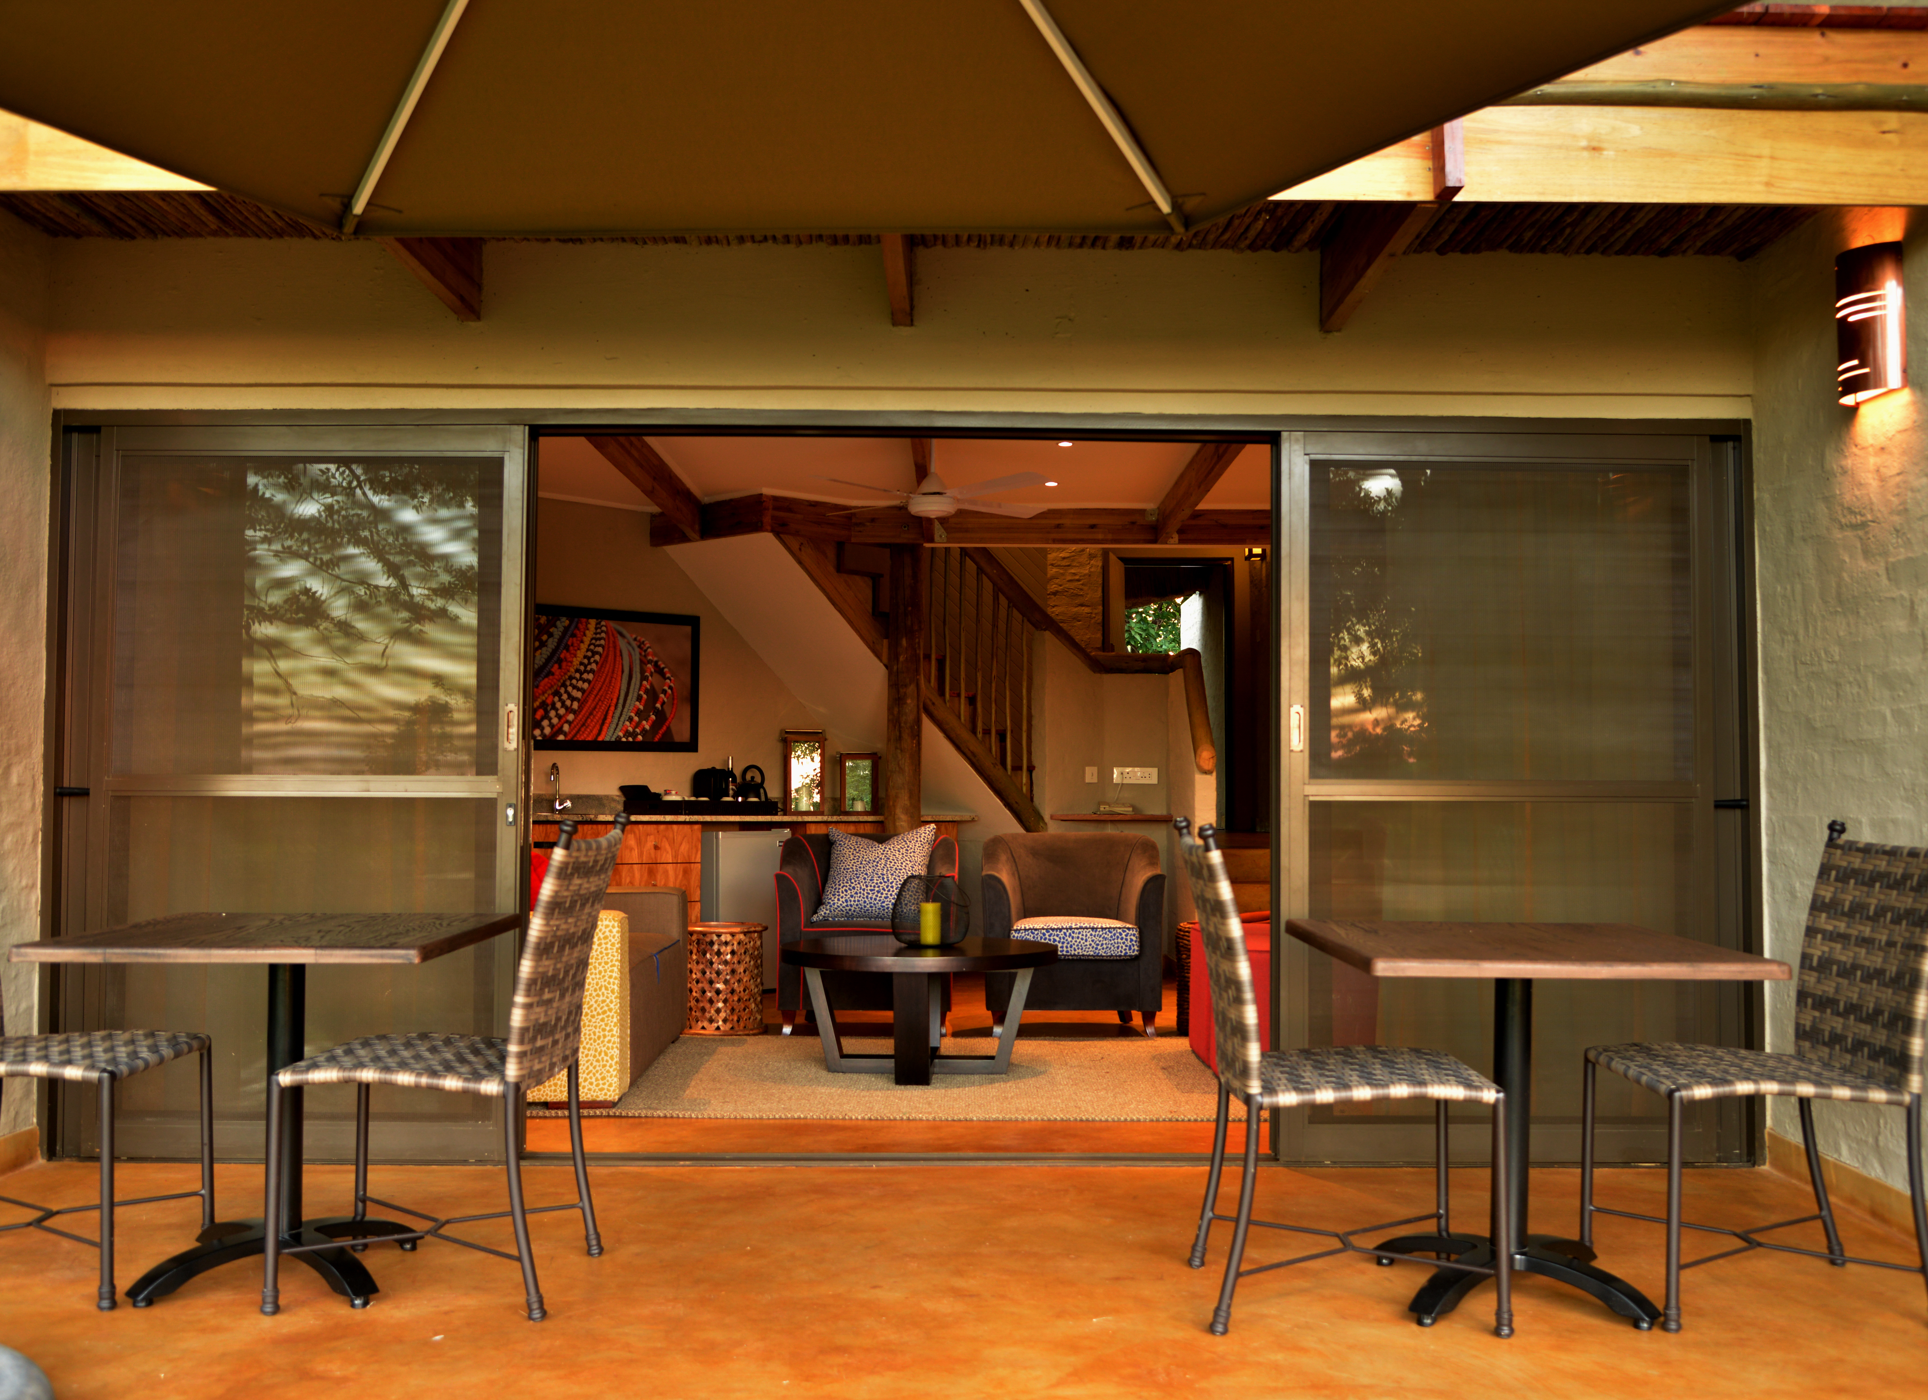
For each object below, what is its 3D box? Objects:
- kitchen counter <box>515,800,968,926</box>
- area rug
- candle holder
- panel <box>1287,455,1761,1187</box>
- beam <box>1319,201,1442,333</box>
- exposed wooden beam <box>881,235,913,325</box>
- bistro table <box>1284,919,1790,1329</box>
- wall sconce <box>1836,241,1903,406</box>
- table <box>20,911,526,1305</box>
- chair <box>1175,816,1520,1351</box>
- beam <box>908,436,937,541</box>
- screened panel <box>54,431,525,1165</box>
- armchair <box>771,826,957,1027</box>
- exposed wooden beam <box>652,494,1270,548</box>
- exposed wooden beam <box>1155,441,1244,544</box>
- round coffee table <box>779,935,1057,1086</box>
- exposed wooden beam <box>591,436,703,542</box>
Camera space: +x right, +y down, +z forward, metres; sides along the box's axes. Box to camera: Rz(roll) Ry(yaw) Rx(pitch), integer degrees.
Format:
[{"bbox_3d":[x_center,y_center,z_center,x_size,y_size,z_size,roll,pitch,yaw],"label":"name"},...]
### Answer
[{"bbox_3d":[-1.148,1.017,9.163,2.420,0.880,0.600,0,-2,0],"label":"kitchen counter"},{"bbox_3d":[-0.217,1.357,6.633,2.500,0.015,1.820,0,-2,0],"label":"area rug"},{"bbox_3d":[-0.124,0.792,6.792,0.285,0.270,0.285,0,-3,0],"label":"candle holder"},{"bbox_3d":[1.551,0.277,5.111,1.310,2.060,0.060,0,-2,0],"label":"panel"},{"bbox_3d":[1.041,-1.190,4.593,0.052,0.235,1.100,0,-3,0],"label":"beam"},{"bbox_3d":[-0.168,-1.199,4.588,0.053,0.235,1.100,0,-3,0],"label":"exposed wooden beam"},{"bbox_3d":[1.183,0.892,3.875,0.800,0.745,0.820,0,-2,0],"label":"bistro table"},{"bbox_3d":[2.233,-0.925,4.503,0.115,0.365,0.220,0,-3,0],"label":"wall sconce"},{"bbox_3d":[-1.441,0.865,3.886,0.780,0.740,0.890,0,-3,0],"label":"table"},{"bbox_3d":[0.779,0.762,3.838,0.610,1.000,0.530,0,-2,0],"label":"chair"},{"bbox_3d":[-0.168,-1.005,7.342,0.056,0.190,3.800,0,-3,0],"label":"beam"},{"bbox_3d":[-1.902,0.262,5.114,1.350,2.070,0.070,0,-2,0],"label":"screened panel"},{"bbox_3d":[-0.410,1.021,8.019,0.790,0.840,0.760,0,-3,0],"label":"armchair"},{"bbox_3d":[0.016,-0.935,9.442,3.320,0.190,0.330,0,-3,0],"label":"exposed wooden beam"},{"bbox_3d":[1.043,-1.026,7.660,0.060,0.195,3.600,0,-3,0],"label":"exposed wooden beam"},{"bbox_3d":[-0.152,1.152,6.742,1.025,0.457,1.030,0,-3,0],"label":"round coffee table"},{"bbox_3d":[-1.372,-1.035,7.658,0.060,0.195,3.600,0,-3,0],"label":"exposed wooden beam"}]

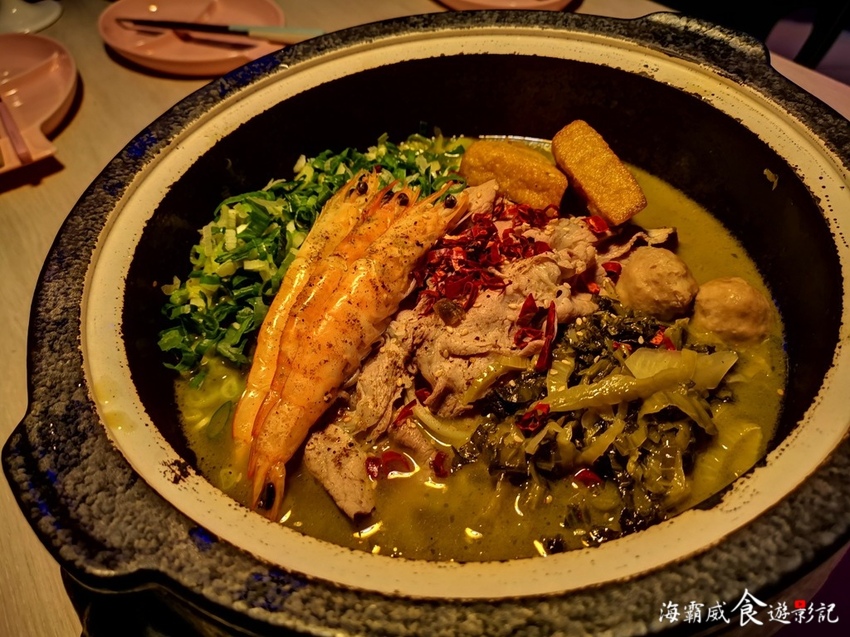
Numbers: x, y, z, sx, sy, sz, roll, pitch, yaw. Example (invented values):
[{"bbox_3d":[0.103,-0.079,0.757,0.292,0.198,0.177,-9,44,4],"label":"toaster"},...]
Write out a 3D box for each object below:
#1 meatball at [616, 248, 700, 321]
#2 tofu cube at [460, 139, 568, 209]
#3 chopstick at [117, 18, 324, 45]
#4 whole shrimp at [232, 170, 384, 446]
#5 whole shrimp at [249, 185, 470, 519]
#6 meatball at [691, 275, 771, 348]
[{"bbox_3d":[0.098,-0.014,0.280,0.033,0.033,0.033,-7,49,0],"label":"meatball"},{"bbox_3d":[0.045,-0.070,0.330,0.053,0.026,0.029,24,56,24],"label":"tofu cube"},{"bbox_3d":[-0.196,-0.276,0.633,0.238,0.010,0.018,11,52,15],"label":"chopstick"},{"bbox_3d":[-0.050,-0.005,0.272,0.027,0.025,0.140,13,65,16],"label":"whole shrimp"},{"bbox_3d":[-0.025,0.009,0.254,0.030,0.025,0.150,19,65,21],"label":"whole shrimp"},{"bbox_3d":[0.126,-0.003,0.272,0.032,0.031,0.032,-7,49,0],"label":"meatball"}]

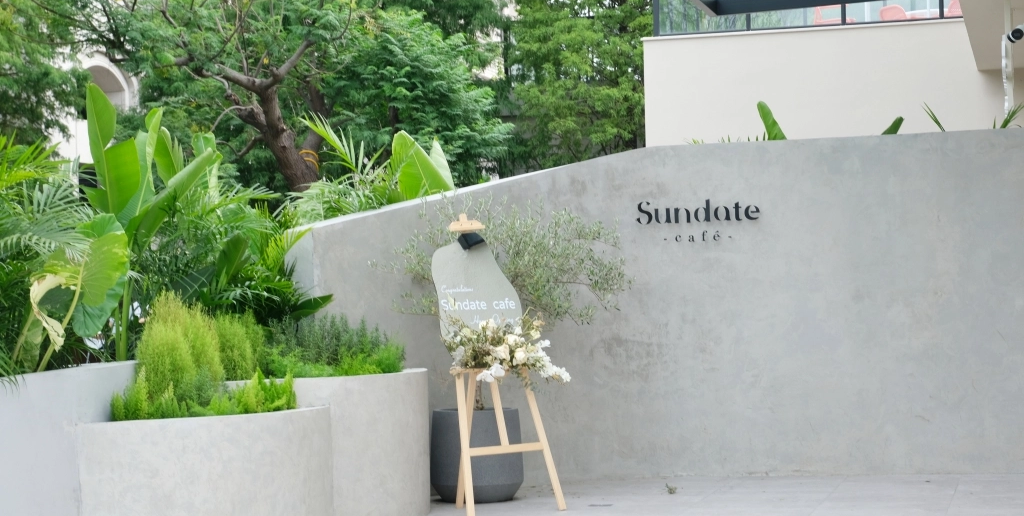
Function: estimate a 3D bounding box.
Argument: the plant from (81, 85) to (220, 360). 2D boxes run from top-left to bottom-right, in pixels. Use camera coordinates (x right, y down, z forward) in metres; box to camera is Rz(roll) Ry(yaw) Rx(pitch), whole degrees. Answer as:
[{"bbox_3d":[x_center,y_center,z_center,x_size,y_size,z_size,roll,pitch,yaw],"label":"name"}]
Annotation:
[{"bbox_3d":[-1.695,-0.143,8.800,0.640,1.331,0.600,-1,0,0],"label":"plant"}]

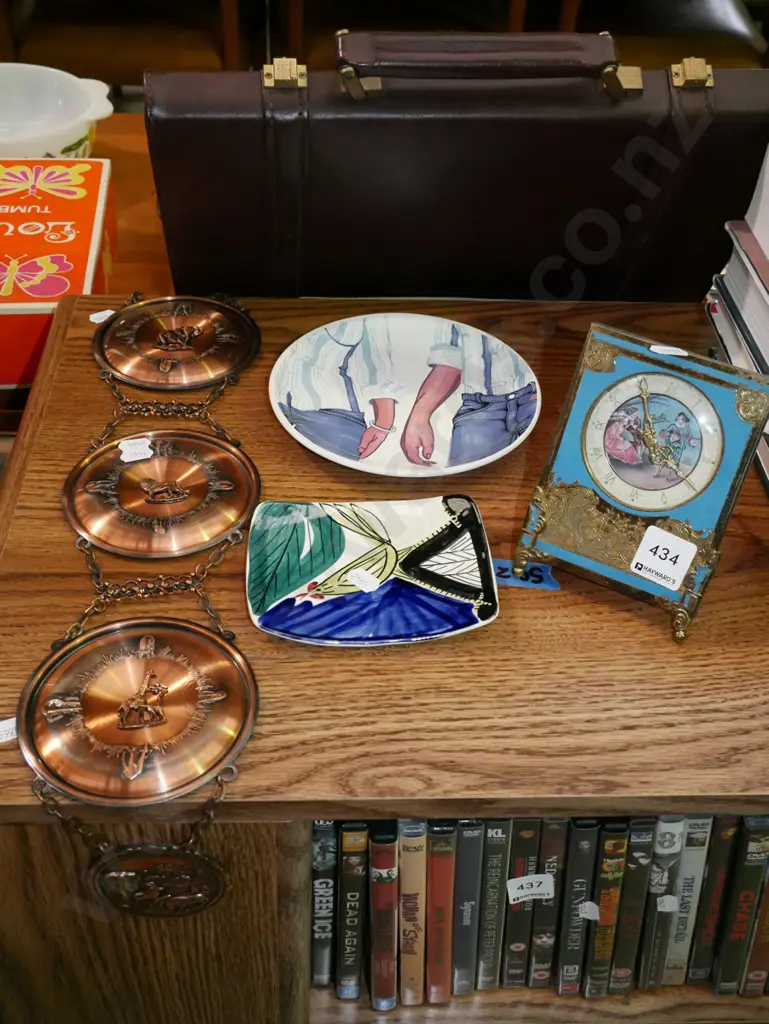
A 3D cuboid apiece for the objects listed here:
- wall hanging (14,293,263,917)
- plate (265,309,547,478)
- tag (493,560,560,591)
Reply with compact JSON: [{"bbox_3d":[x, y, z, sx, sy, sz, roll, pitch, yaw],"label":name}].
[{"bbox_3d":[-0.127,0.015,0.631,0.112,0.092,0.430,-1,43,-5],"label":"wall hanging"},{"bbox_3d":[0.013,-0.067,0.633,0.159,0.021,0.159,1,43,-4],"label":"plate"},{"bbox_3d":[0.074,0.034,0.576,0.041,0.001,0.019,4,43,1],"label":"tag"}]

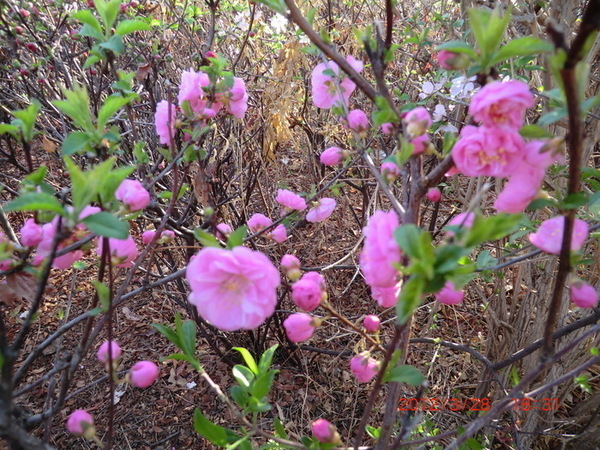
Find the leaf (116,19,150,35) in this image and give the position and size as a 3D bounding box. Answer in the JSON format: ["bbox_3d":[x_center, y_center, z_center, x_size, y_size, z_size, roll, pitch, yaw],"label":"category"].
[{"bbox_3d":[-0.161,-0.191,0.400,0.034,0.012,0.018,1,25,1],"label":"leaf"}]

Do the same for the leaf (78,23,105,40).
[{"bbox_3d":[-0.215,-0.200,0.430,0.022,0.015,0.020,-17,32,-30],"label":"leaf"}]

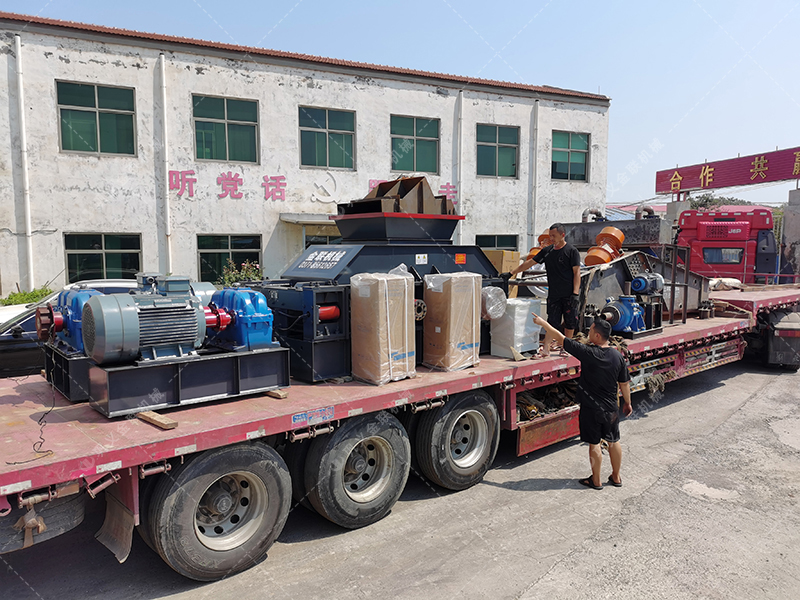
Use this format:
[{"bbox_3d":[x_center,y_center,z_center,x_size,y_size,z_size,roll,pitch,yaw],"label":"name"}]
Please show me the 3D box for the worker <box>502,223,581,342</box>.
[{"bbox_3d":[1.698,-0.135,7.311,0.929,1.616,0.465,2,5,20],"label":"worker"}]

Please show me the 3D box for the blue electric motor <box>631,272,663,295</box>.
[{"bbox_3d":[3.760,-0.253,9.183,0.586,0.343,0.313,-4,7,-40],"label":"blue electric motor"}]

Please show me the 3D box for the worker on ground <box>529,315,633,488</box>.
[{"bbox_3d":[1.963,1.061,6.373,0.707,1.778,0.727,-3,6,-30],"label":"worker on ground"}]

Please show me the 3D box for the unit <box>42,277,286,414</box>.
[{"bbox_3d":[-2.245,0.269,5.612,1.737,1.091,1.737,-4,7,-40],"label":"unit"}]

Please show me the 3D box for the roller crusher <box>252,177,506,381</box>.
[{"bbox_3d":[-0.162,-0.384,7.038,2.828,2.151,1.343,-4,7,-40],"label":"roller crusher"}]

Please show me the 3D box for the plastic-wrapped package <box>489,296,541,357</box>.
[{"bbox_3d":[1.408,0.343,7.310,0.475,0.667,0.394,-4,7,-40],"label":"plastic-wrapped package"}]

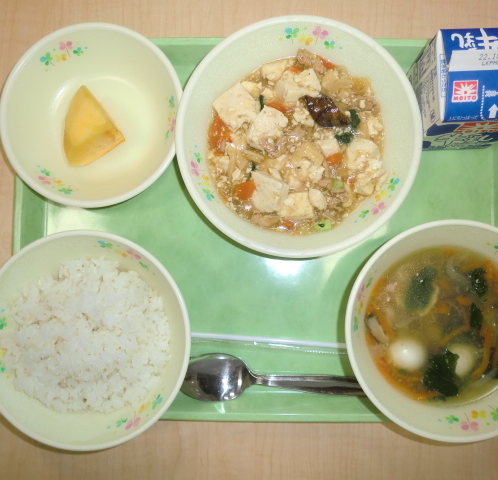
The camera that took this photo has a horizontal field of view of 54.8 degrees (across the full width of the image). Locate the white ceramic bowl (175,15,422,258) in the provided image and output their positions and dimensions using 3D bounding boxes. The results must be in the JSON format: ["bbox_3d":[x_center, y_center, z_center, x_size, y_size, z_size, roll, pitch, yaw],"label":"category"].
[{"bbox_3d":[0.032,-0.064,0.328,0.154,0.050,0.154,0,86,1],"label":"white ceramic bowl"}]

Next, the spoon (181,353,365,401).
[{"bbox_3d":[0.031,0.099,0.332,0.162,0.019,0.034,4,86,1],"label":"spoon"}]

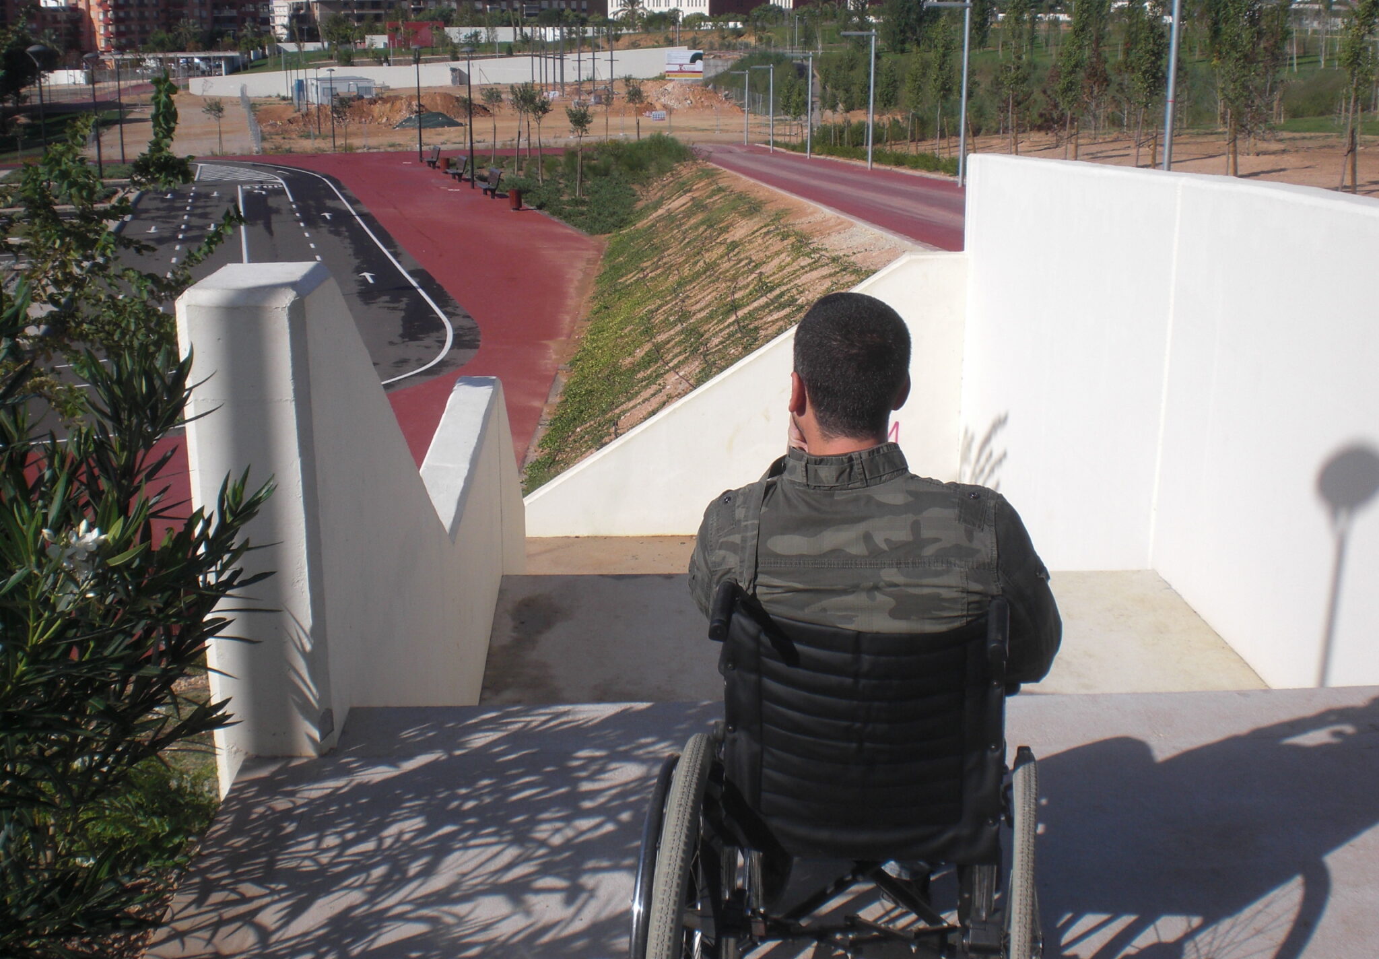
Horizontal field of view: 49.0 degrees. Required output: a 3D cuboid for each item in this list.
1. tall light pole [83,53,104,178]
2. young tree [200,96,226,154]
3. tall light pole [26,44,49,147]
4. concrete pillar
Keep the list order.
[{"bbox_3d":[-20.957,-12.788,53.491,0.660,4.400,0.660,0,15,0],"label":"tall light pole"},{"bbox_3d":[-20.531,-15.223,65.268,1.000,2.500,1.000,0,15,0],"label":"young tree"},{"bbox_3d":[-17.026,-9.174,39.972,0.640,4.400,0.640,0,15,0],"label":"tall light pole"},{"bbox_3d":[-1.034,0.085,3.777,0.310,1.150,0.420,-2,15,-4],"label":"concrete pillar"}]

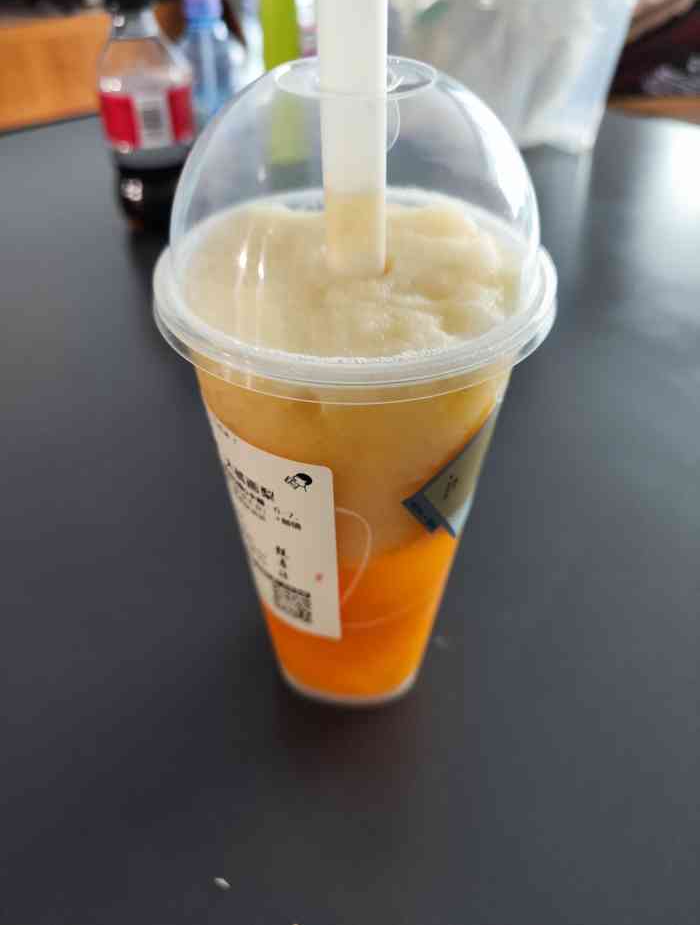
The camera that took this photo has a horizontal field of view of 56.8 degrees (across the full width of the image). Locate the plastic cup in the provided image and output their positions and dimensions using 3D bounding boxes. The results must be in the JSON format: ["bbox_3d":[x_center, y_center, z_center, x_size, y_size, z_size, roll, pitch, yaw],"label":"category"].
[{"bbox_3d":[0.001,-0.004,0.196,0.095,0.199,0.095,0,44,0],"label":"plastic cup"}]

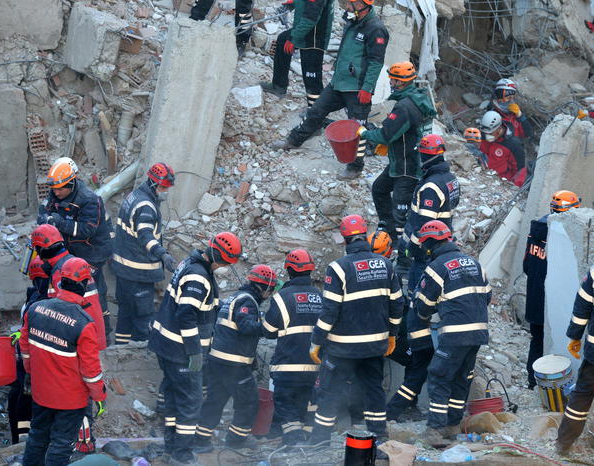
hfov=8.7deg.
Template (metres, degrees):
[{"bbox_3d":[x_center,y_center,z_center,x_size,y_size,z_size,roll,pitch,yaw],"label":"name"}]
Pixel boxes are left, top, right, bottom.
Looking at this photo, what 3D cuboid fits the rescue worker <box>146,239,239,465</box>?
[{"bbox_3d":[-0.791,0.901,30.600,0.650,1.760,0.540,-5,16,-17],"label":"rescue worker"}]

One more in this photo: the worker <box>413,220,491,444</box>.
[{"bbox_3d":[1.244,0.796,31.100,0.620,1.740,0.550,-10,18,-32],"label":"worker"}]

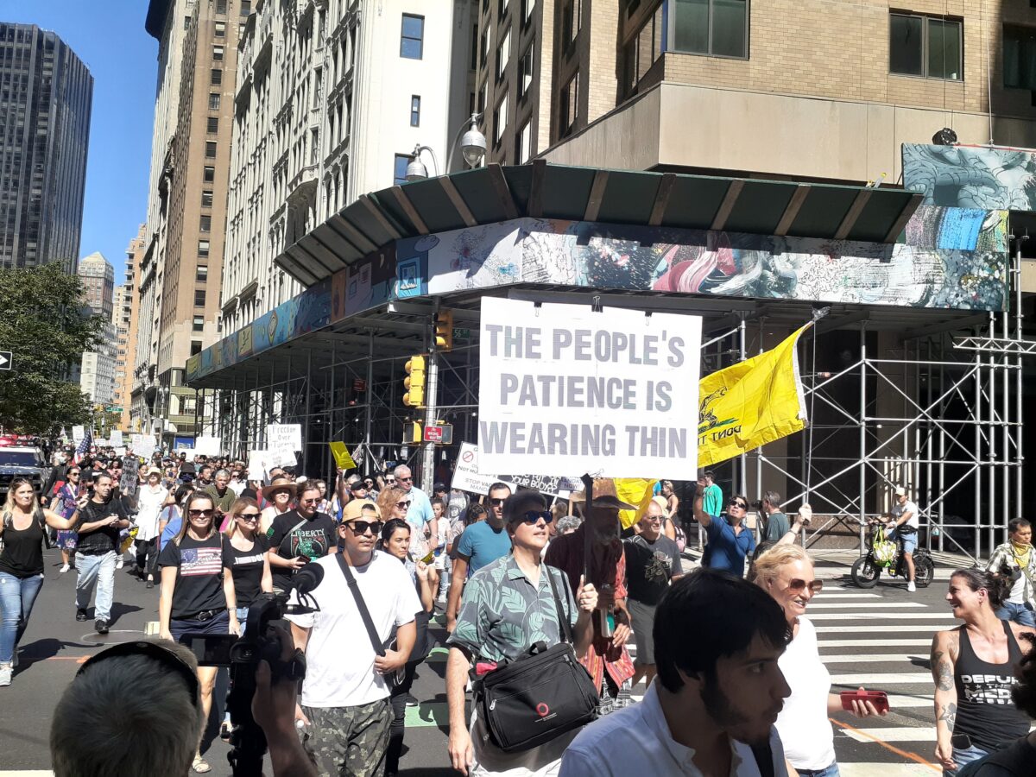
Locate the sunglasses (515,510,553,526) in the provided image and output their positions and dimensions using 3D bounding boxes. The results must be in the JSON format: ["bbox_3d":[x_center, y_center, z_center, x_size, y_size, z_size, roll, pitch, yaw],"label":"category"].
[{"bbox_3d":[0.052,0.577,3.551,0.147,0.052,0.145,5,-19,-34],"label":"sunglasses"}]

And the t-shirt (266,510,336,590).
[{"bbox_3d":[-1.653,1.249,6.200,0.520,0.620,0.320,5,-5,-30],"label":"t-shirt"}]

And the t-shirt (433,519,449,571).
[{"bbox_3d":[-1.008,1.956,10.200,0.380,0.600,0.240,3,-5,-15],"label":"t-shirt"}]

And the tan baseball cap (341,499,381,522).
[{"bbox_3d":[-0.728,0.557,3.653,0.180,0.130,0.260,5,-5,-33],"label":"tan baseball cap"}]

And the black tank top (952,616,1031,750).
[{"bbox_3d":[2.084,1.307,3.550,0.340,0.580,0.250,0,-5,20],"label":"black tank top"}]

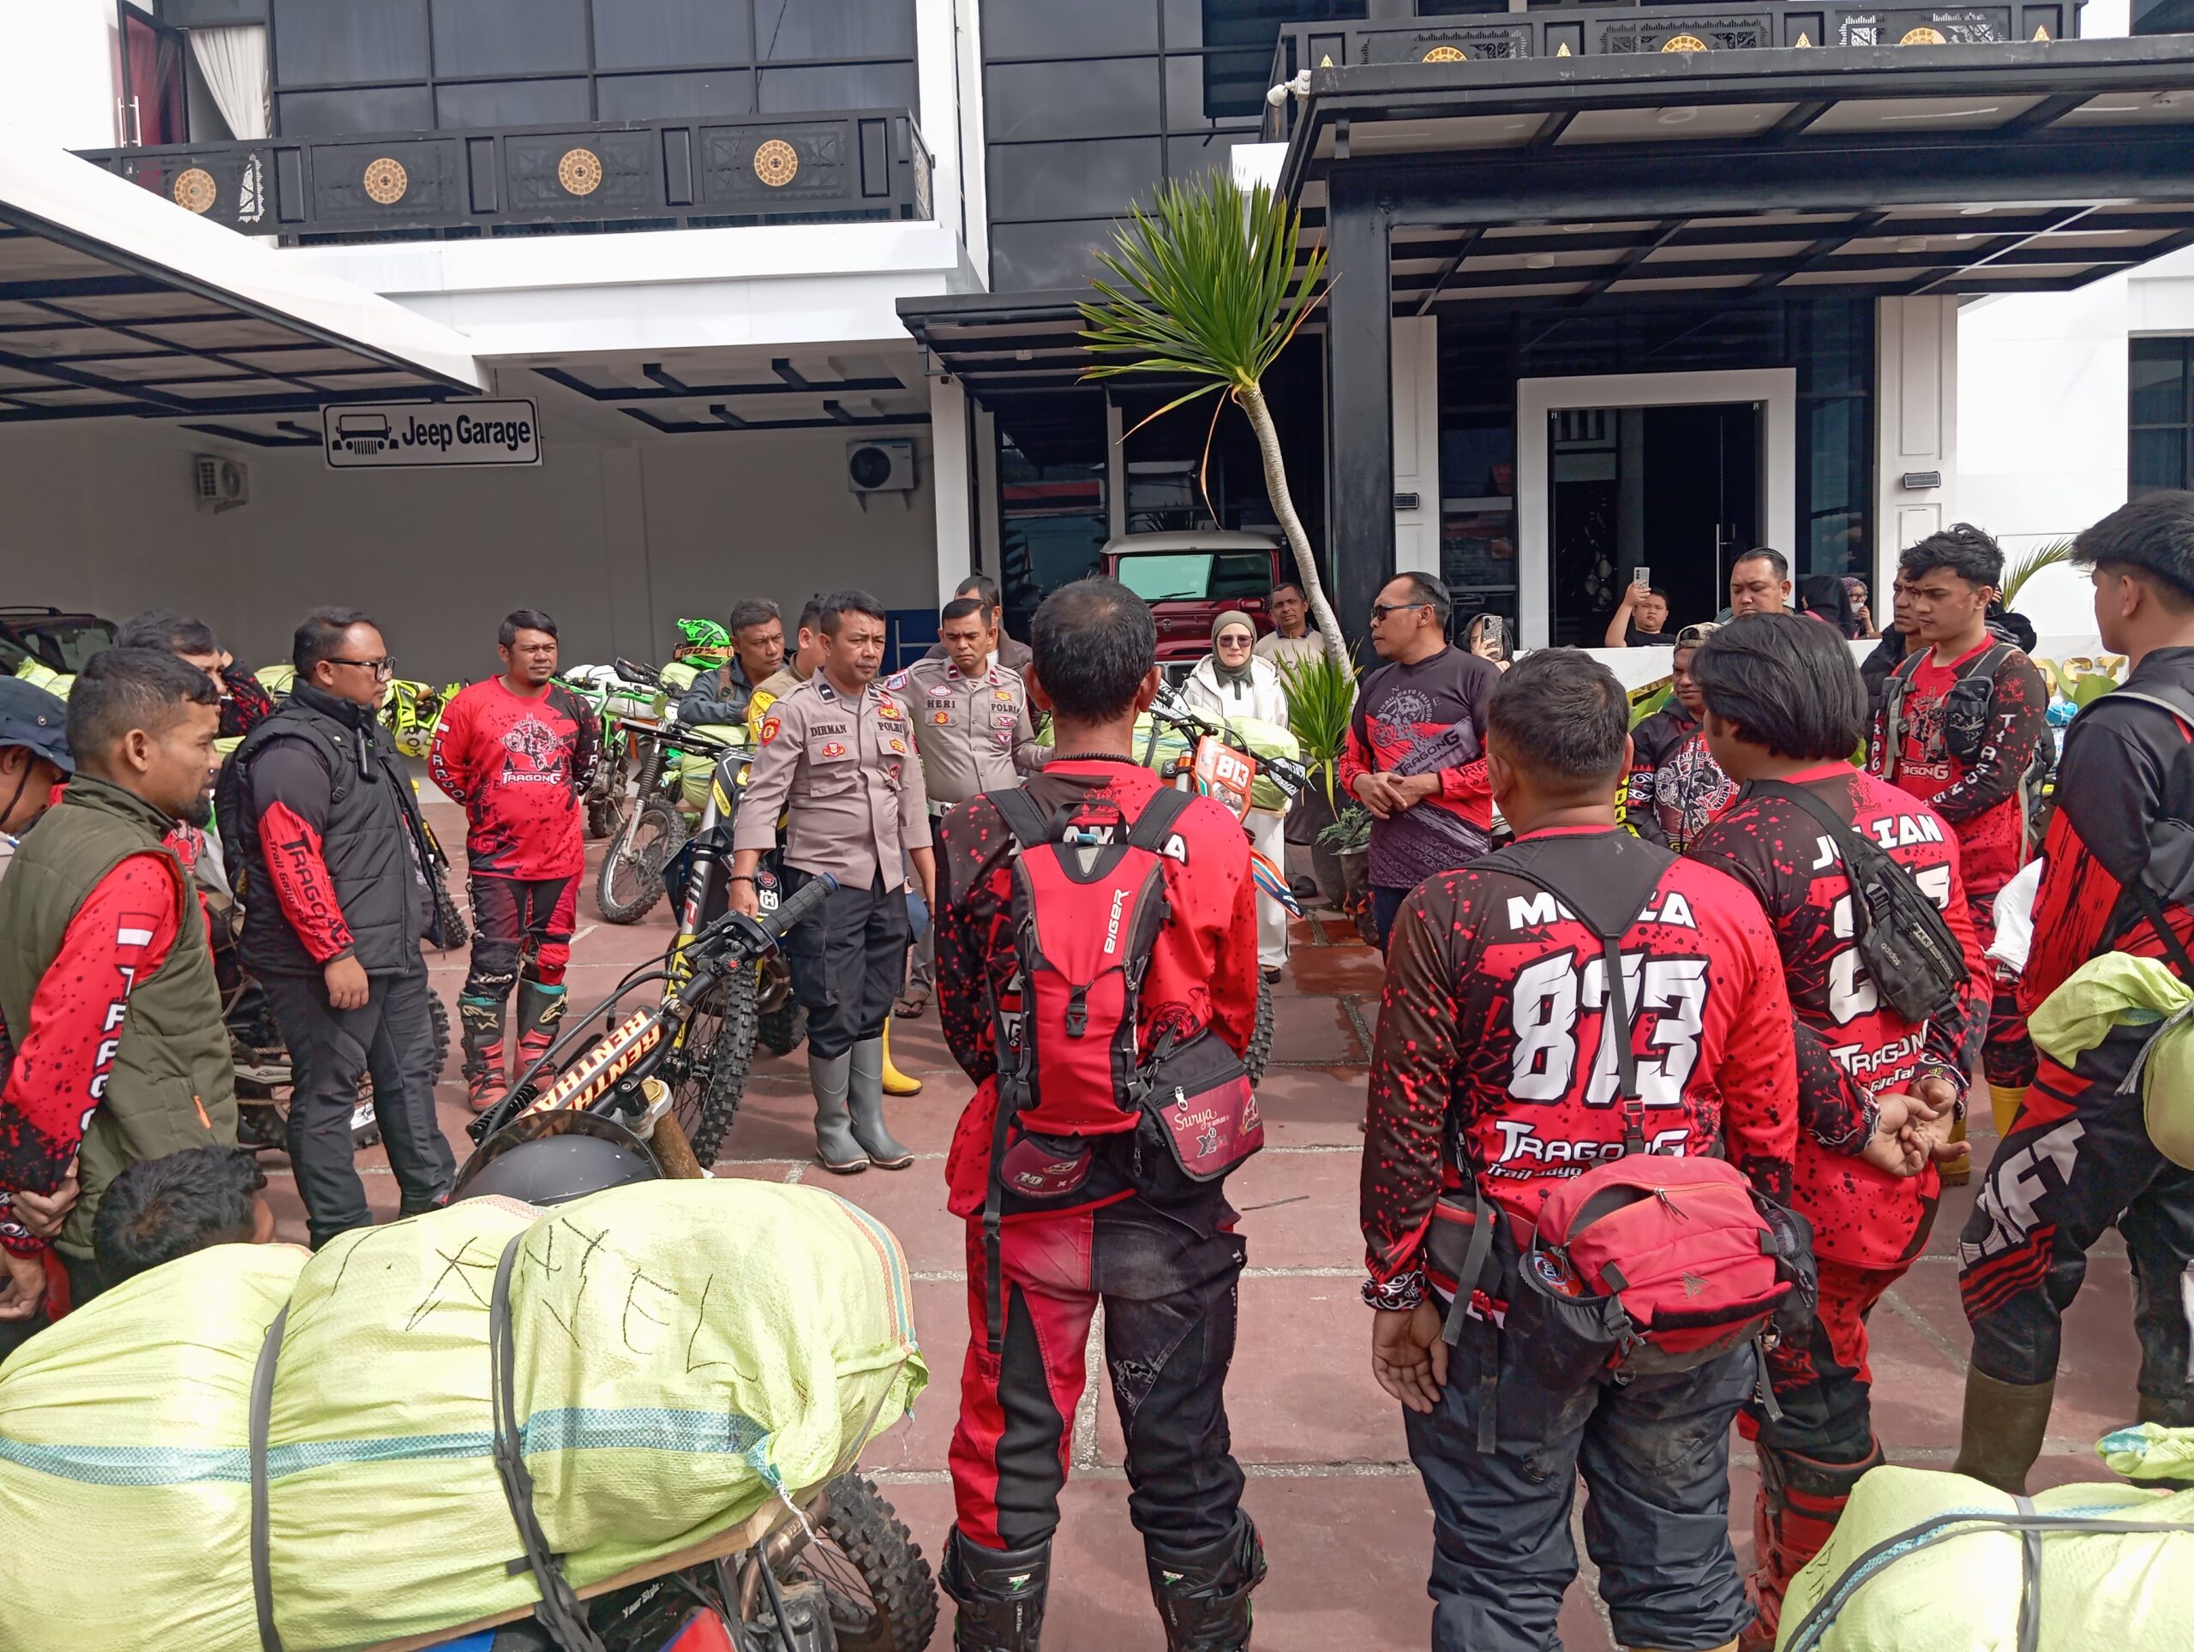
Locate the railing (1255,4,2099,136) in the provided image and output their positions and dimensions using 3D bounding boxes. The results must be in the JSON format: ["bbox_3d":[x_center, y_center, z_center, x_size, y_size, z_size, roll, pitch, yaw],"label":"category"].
[{"bbox_3d":[3.941,-5.064,12.755,5.285,0.920,1.650,-2,5,2],"label":"railing"}]

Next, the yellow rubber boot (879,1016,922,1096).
[{"bbox_3d":[-0.711,0.745,6.131,0.290,0.360,0.115,1,6,32],"label":"yellow rubber boot"}]

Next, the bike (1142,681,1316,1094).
[{"bbox_3d":[0.270,0.190,6.550,0.850,1.280,2.100,-3,6,-9],"label":"bike"}]

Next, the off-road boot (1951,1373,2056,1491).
[{"bbox_3d":[1.481,1.069,3.014,0.290,0.310,0.125,-1,5,11],"label":"off-road boot"}]

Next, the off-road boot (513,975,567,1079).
[{"bbox_3d":[-1.973,0.762,6.263,0.150,0.390,0.300,-3,5,-9],"label":"off-road boot"}]

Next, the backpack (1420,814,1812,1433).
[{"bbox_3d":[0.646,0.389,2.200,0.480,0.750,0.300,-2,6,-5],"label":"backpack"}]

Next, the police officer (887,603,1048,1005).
[{"bbox_3d":[-0.531,-0.073,7.250,0.600,1.700,0.380,-2,6,-4],"label":"police officer"}]

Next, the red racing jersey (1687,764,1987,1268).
[{"bbox_3d":[1.025,0.268,2.470,0.480,0.690,0.340,-5,7,-30],"label":"red racing jersey"}]

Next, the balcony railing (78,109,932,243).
[{"bbox_3d":[-4.914,-5.247,15.052,6.946,0.920,1.420,-2,5,2],"label":"balcony railing"}]

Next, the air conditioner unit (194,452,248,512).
[{"bbox_3d":[-9.594,-3.784,19.471,0.290,0.550,0.740,-2,5,2],"label":"air conditioner unit"}]

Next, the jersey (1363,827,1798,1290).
[{"bbox_3d":[0.632,0.316,2.330,0.570,0.640,0.290,-1,6,5],"label":"jersey"}]

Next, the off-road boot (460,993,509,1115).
[{"bbox_3d":[-2.106,0.785,6.100,0.150,0.400,0.310,-4,6,-22],"label":"off-road boot"}]

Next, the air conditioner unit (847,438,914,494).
[{"bbox_3d":[-2.260,-3.758,18.600,0.680,0.530,0.260,-2,6,2],"label":"air conditioner unit"}]

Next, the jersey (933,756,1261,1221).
[{"bbox_3d":[0.001,0.230,2.500,0.480,0.660,0.330,-2,6,3],"label":"jersey"}]

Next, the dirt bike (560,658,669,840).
[{"bbox_3d":[-4.130,-0.570,14.700,0.820,1.200,2.050,-4,6,-20],"label":"dirt bike"}]

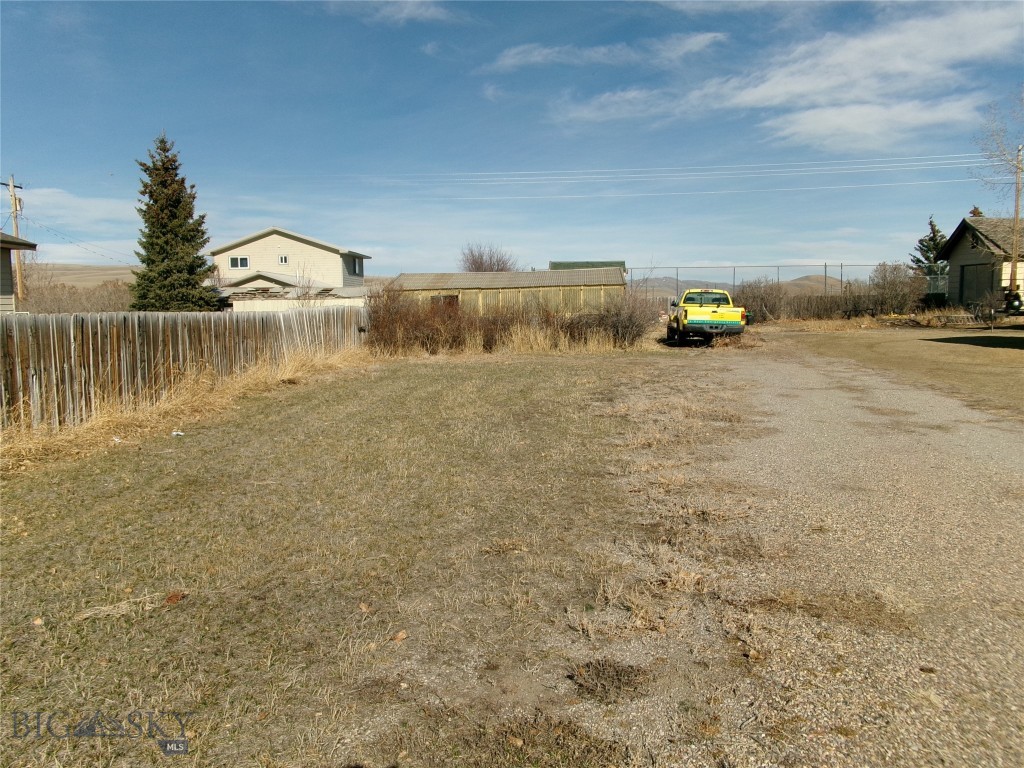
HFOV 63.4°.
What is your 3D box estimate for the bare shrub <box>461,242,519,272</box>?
[{"bbox_3d":[-1.397,-6.088,50.889,3.700,5.100,3.500,-1,6,0],"label":"bare shrub"}]

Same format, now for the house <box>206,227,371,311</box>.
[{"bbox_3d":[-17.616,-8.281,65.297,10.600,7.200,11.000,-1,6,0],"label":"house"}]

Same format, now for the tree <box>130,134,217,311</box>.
[{"bbox_3d":[-15.720,-6.820,38.186,3.950,9.300,3.950,-1,6,0],"label":"tree"}]

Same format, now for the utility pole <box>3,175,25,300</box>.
[{"bbox_3d":[-29.075,-7.658,48.186,0.700,9.300,2.300,-1,6,0],"label":"utility pole"}]

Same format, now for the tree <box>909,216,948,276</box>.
[{"bbox_3d":[30.870,-8.627,60.768,3.300,7.200,3.300,-1,6,0],"label":"tree"}]

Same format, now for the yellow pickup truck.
[{"bbox_3d":[6.558,-2.408,28.239,1.950,1.800,5.500,0,6,6],"label":"yellow pickup truck"}]

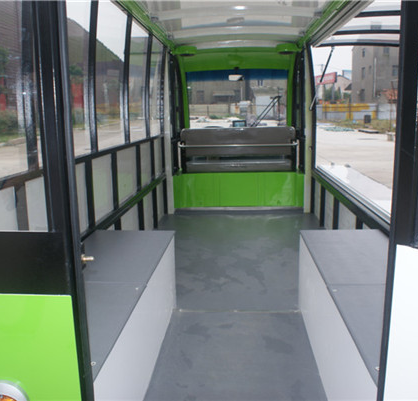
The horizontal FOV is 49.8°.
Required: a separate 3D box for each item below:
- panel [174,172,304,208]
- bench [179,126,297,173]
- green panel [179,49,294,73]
[{"bbox_3d":[0.310,-0.104,4.789,1.387,0.367,0.051,-1,11,4],"label":"panel"},{"bbox_3d":[0.318,-0.570,4.970,1.204,0.479,0.561,-1,11,4],"label":"bench"},{"bbox_3d":[0.324,-1.682,5.380,1.367,0.255,0.133,-1,11,4],"label":"green panel"}]

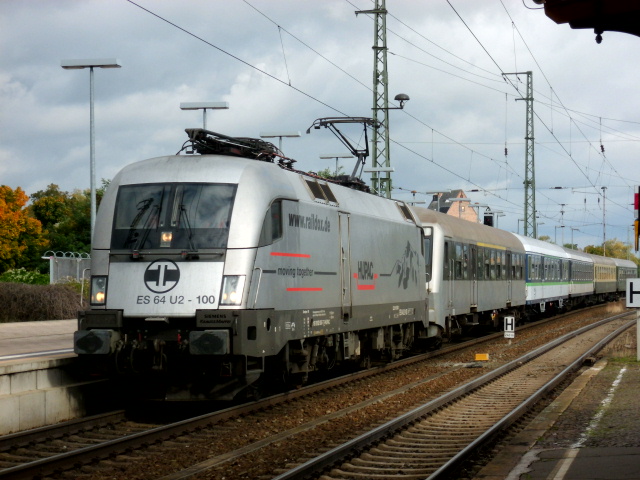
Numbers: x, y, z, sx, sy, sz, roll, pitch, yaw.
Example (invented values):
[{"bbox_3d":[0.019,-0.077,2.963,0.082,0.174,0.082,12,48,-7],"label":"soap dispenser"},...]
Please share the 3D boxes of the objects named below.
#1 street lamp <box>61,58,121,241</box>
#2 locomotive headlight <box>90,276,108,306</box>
[{"bbox_3d":[-5.173,-0.974,39.745,1.340,6.230,0.300,-1,-1,12],"label":"street lamp"},{"bbox_3d":[-3.316,0.765,26.405,0.265,0.450,0.160,-1,-2,20],"label":"locomotive headlight"}]

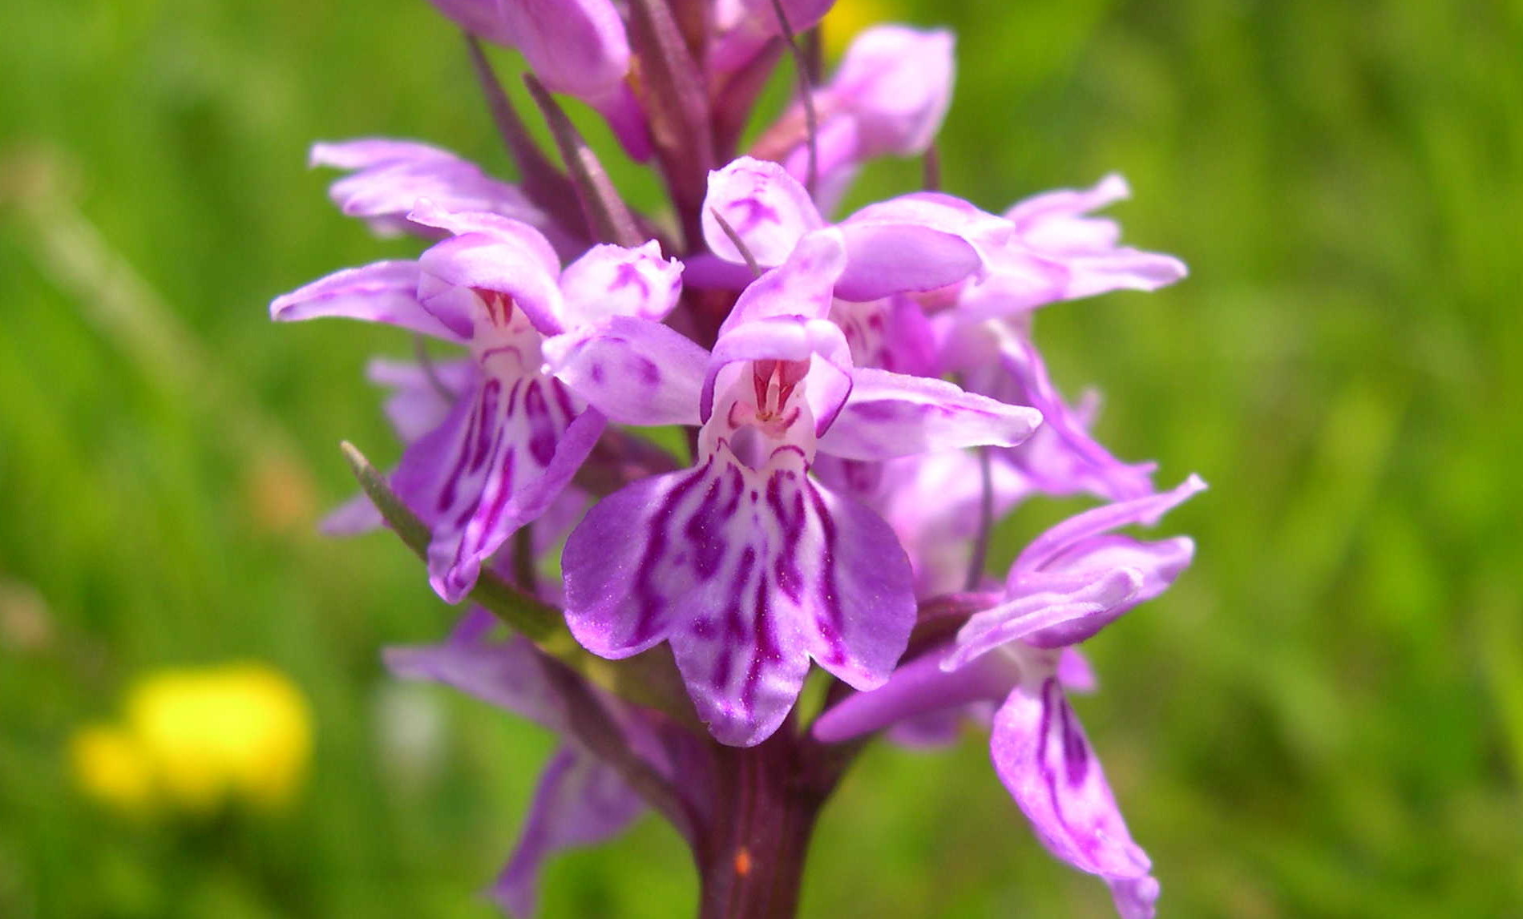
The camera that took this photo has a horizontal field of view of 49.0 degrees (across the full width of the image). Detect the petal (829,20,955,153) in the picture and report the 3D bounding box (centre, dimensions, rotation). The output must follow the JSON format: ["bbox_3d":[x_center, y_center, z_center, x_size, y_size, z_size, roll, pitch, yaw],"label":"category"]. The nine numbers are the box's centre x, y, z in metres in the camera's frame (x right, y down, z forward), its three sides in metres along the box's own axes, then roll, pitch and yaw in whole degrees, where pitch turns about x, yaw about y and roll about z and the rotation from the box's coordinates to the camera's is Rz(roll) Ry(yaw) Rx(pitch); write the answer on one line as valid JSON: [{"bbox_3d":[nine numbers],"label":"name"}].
[{"bbox_3d":[0.006,-0.016,0.071,0.004,0.006,0.004,39,-6,-4],"label":"petal"}]

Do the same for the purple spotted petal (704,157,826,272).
[{"bbox_3d":[0.000,-0.010,0.070,0.005,0.005,0.003,0,3,6],"label":"purple spotted petal"}]

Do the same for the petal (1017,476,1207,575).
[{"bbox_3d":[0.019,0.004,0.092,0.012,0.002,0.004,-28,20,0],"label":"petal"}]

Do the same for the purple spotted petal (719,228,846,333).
[{"bbox_3d":[0.001,-0.007,0.060,0.003,0.005,0.002,39,-15,0],"label":"purple spotted petal"}]

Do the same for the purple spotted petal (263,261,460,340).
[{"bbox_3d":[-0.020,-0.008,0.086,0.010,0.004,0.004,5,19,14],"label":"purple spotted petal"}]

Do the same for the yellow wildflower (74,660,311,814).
[{"bbox_3d":[-0.075,0.037,0.220,0.029,0.016,0.022,0,18,0],"label":"yellow wildflower"}]

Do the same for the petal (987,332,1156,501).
[{"bbox_3d":[0.013,-0.002,0.068,0.003,0.009,0.005,-43,0,6],"label":"petal"}]

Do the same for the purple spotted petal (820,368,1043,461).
[{"bbox_3d":[0.007,-0.002,0.067,0.009,0.004,0.003,1,6,-6],"label":"purple spotted petal"}]

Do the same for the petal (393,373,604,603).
[{"bbox_3d":[-0.011,0.001,0.069,0.008,0.009,0.004,9,-7,18],"label":"petal"}]

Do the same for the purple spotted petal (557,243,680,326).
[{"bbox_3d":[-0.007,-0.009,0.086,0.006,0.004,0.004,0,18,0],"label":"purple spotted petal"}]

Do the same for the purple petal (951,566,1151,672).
[{"bbox_3d":[0.012,0.007,0.069,0.009,0.003,0.003,-26,6,-5],"label":"purple petal"}]

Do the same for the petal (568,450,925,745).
[{"bbox_3d":[-0.001,0.005,0.066,0.014,0.011,0.004,0,-6,0],"label":"petal"}]

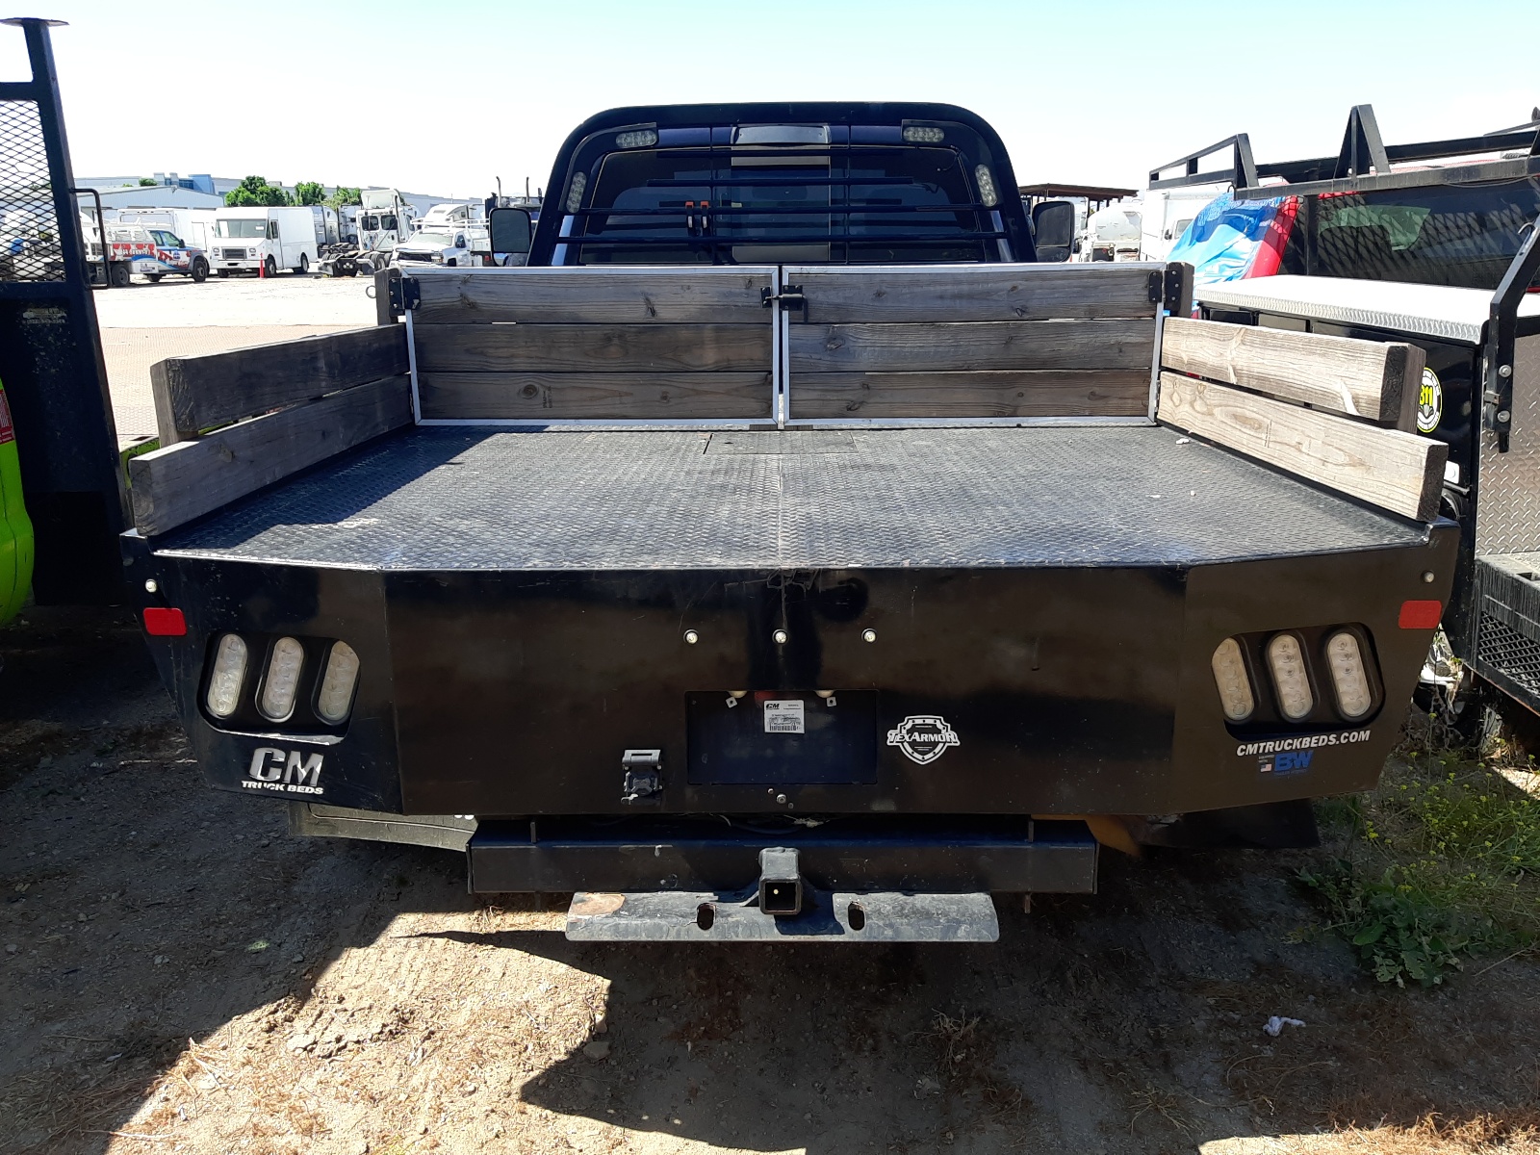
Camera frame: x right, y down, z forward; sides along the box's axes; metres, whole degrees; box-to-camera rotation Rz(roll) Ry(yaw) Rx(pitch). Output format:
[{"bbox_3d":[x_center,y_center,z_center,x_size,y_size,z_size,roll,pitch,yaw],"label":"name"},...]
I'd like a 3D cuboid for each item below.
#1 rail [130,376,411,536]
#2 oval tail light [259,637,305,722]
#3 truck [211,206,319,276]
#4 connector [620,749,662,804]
[{"bbox_3d":[-1.152,-0.351,2.897,0.038,0.139,1.558,0,15,1],"label":"rail"},{"bbox_3d":[-0.897,0.186,2.142,0.064,0.170,0.030,20,19,11],"label":"oval tail light"},{"bbox_3d":[-22.500,-14.970,51.800,2.300,2.920,6.100,-1,16,-1],"label":"truck"},{"bbox_3d":[-0.222,0.343,2.018,0.068,0.100,0.054,0,15,1],"label":"connector"}]

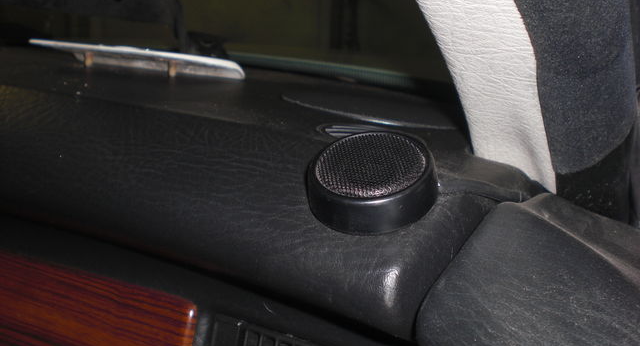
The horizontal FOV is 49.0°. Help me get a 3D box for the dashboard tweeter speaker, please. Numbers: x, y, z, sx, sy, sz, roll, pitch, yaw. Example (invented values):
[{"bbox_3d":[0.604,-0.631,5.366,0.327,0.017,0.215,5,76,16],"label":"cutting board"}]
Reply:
[{"bbox_3d":[0.025,0.002,0.346,0.065,0.018,0.065,-9,36,0],"label":"dashboard tweeter speaker"}]

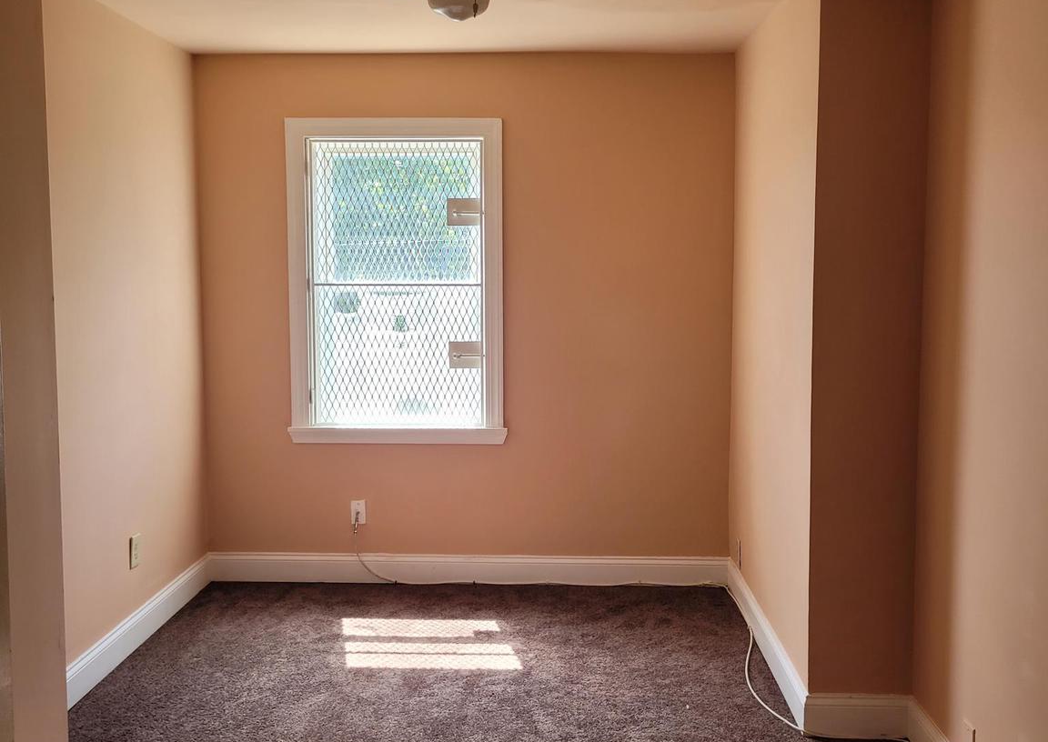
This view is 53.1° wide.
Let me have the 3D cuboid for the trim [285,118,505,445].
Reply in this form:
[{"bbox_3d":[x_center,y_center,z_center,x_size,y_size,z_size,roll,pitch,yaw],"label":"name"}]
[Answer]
[{"bbox_3d":[-0.580,-0.394,4.726,0.976,1.461,0.070,0,6,2],"label":"trim"}]

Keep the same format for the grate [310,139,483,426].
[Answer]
[{"bbox_3d":[-0.571,-0.391,4.741,0.779,1.290,0.030,0,6,2],"label":"grate"}]

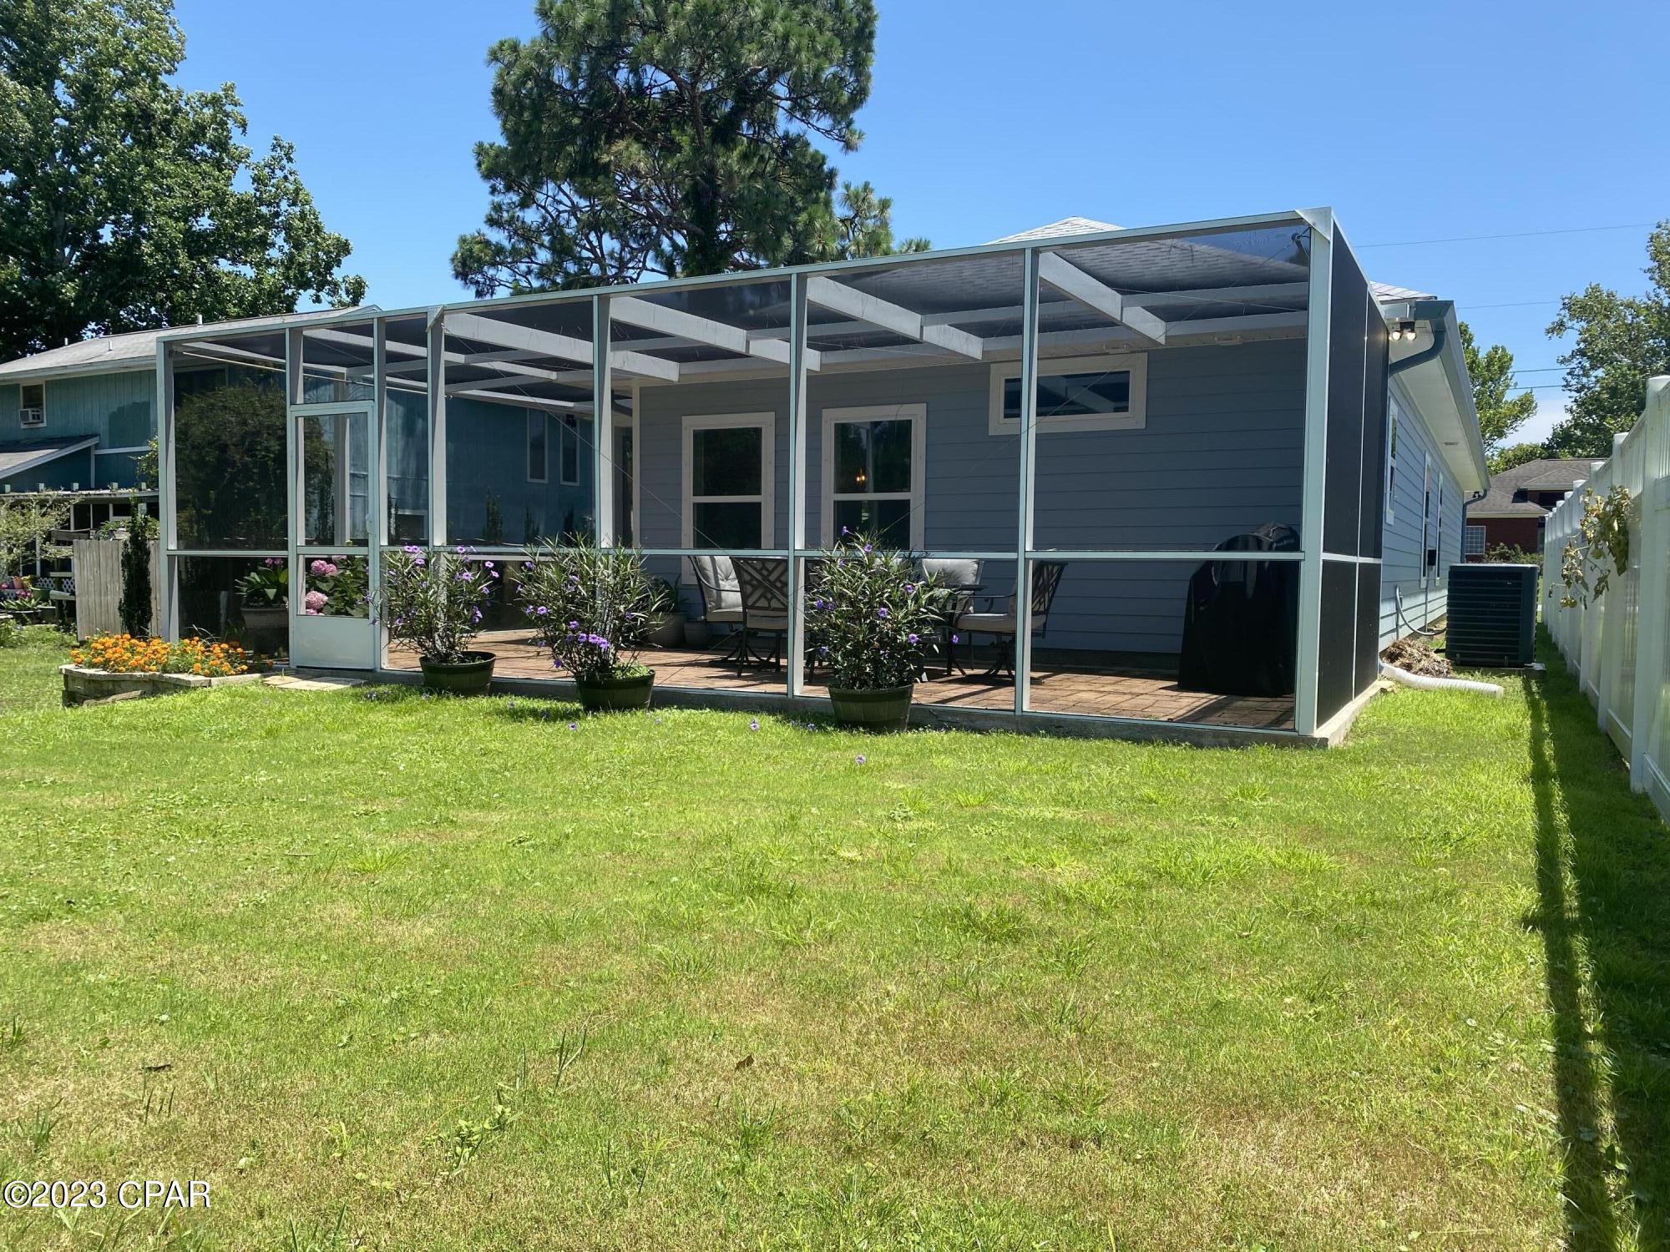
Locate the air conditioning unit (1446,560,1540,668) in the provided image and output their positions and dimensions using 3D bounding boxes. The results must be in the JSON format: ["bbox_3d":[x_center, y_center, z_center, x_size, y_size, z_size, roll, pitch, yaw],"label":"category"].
[{"bbox_3d":[6.488,-0.110,12.401,0.770,0.988,0.770,2,3,28],"label":"air conditioning unit"}]

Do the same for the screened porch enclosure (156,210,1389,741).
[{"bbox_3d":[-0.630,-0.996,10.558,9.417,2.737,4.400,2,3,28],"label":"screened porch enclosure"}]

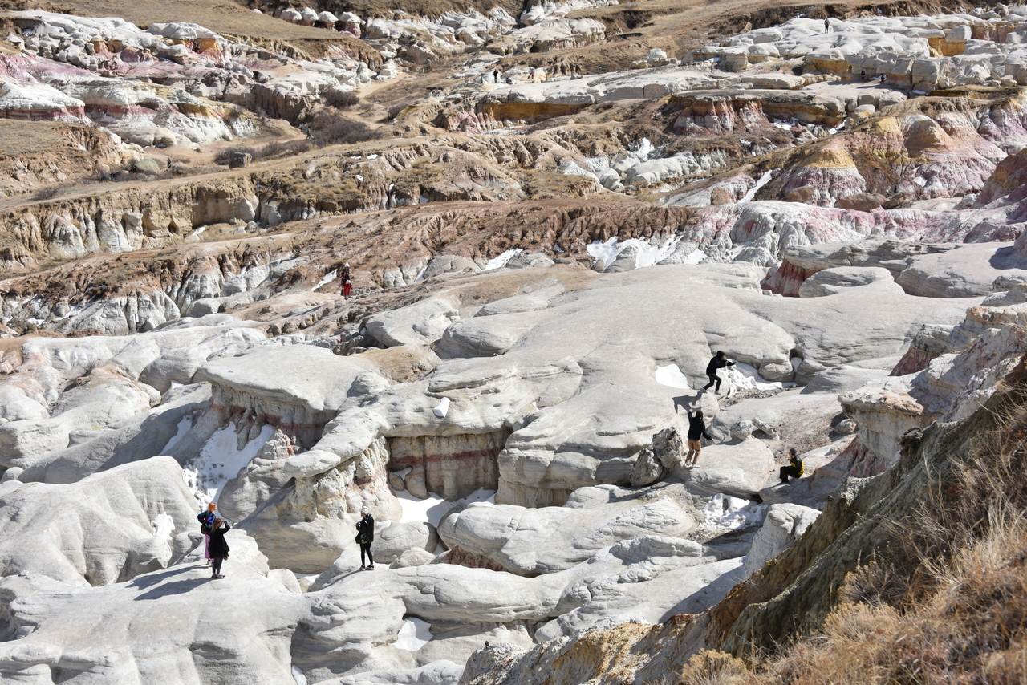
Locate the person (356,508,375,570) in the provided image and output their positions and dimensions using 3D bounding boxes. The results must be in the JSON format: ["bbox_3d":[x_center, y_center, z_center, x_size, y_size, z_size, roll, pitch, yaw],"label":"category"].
[{"bbox_3d":[-3.723,4.950,40.400,0.450,1.714,0.500,-3,13,-11],"label":"person"}]

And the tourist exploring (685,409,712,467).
[{"bbox_3d":[5.336,2.766,46.000,0.740,1.719,0.500,5,14,22],"label":"tourist exploring"}]

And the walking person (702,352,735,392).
[{"bbox_3d":[6.915,1.017,54.000,1.080,1.509,0.580,1,13,6],"label":"walking person"}]

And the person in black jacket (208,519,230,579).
[{"bbox_3d":[-7.445,5.219,40.400,0.560,1.620,0.500,2,13,8],"label":"person in black jacket"}]

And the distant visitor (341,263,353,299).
[{"bbox_3d":[-7.606,-2.804,73.000,0.520,1.678,0.400,-1,13,-6],"label":"distant visitor"}]

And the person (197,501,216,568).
[{"bbox_3d":[-7.844,4.916,41.000,0.400,1.684,0.500,5,14,21],"label":"person"}]

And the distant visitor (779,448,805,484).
[{"bbox_3d":[8.015,3.567,46.000,0.720,1.091,0.520,-2,13,-8],"label":"distant visitor"}]

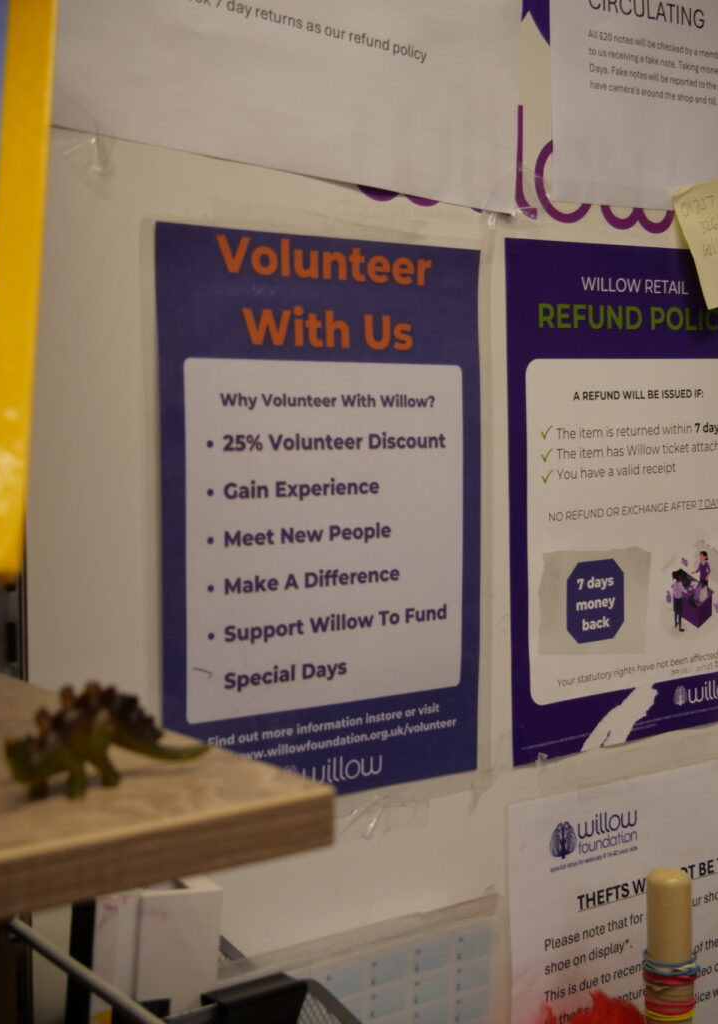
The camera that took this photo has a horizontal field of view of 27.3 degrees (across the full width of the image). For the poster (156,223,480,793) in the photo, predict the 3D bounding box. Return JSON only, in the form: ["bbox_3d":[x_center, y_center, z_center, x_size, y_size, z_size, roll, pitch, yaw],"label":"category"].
[{"bbox_3d":[-0.014,0.004,0.786,0.210,0.297,0.004,-3,4,-37],"label":"poster"}]

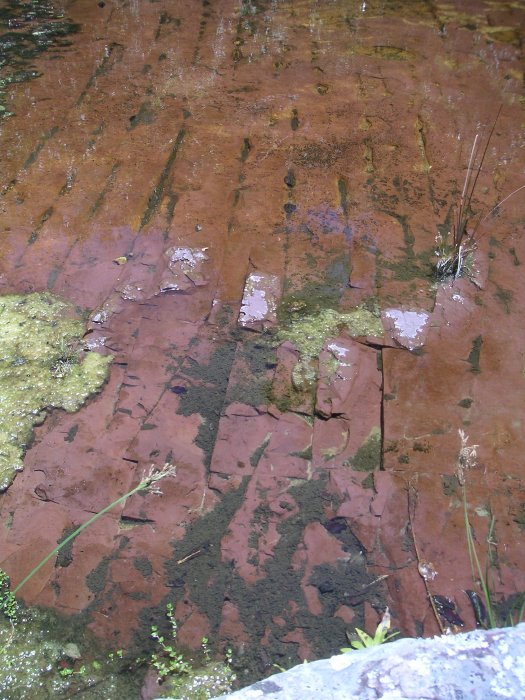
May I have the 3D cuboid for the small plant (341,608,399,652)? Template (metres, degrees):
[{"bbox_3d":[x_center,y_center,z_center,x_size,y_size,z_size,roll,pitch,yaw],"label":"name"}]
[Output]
[{"bbox_3d":[0.234,0.624,1.680,0.130,0.090,0.120,0,36,0],"label":"small plant"}]

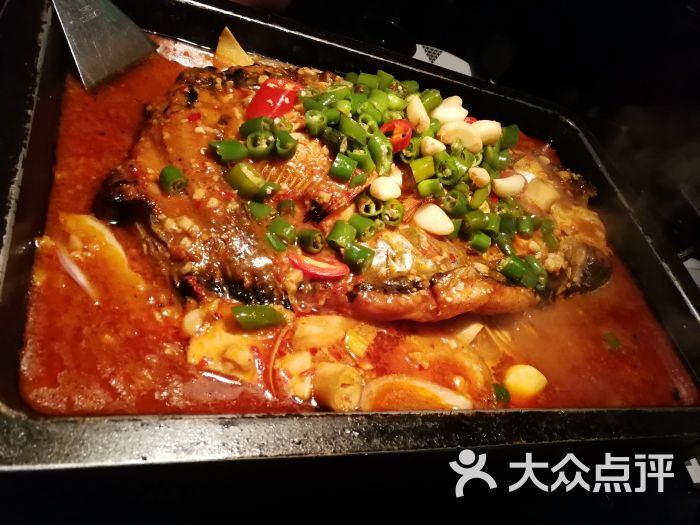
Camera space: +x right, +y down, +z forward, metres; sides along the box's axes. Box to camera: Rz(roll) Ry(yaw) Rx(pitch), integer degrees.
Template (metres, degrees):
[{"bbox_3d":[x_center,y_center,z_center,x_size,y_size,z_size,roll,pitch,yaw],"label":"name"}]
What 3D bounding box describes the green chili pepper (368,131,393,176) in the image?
[{"bbox_3d":[0.017,-0.062,0.311,0.011,0.011,0.026,-13,80,-36],"label":"green chili pepper"}]

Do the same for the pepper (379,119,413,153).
[{"bbox_3d":[0.028,-0.076,0.327,0.018,0.009,0.018,8,50,-24],"label":"pepper"}]

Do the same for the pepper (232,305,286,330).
[{"bbox_3d":[-0.040,0.024,0.239,0.023,0.010,0.011,-2,55,-31],"label":"pepper"}]

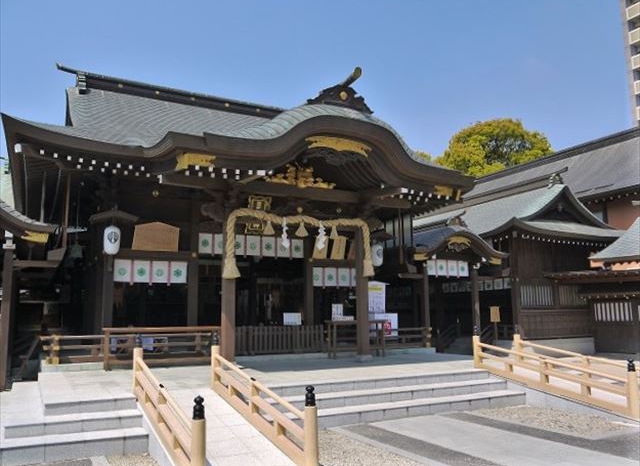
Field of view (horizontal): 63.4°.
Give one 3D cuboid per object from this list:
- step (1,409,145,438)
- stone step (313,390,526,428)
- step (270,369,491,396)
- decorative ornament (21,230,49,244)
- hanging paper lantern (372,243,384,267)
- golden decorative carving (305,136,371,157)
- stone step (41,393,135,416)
[{"bbox_3d":[-2.881,2.262,6.126,1.439,0.147,0.376,3,-9,-25],"label":"step"},{"bbox_3d":[1.451,2.998,8.787,5.120,0.191,0.546,4,-11,-26],"label":"stone step"},{"bbox_3d":[0.977,2.828,9.806,5.253,0.158,0.541,4,-11,-26],"label":"step"},{"bbox_3d":[-5.900,0.093,10.717,0.528,0.234,0.078,3,-9,-25],"label":"decorative ornament"},{"bbox_3d":[1.660,0.654,14.847,0.361,0.664,0.361,-1,-8,0],"label":"hanging paper lantern"},{"bbox_3d":[0.343,-1.602,9.585,1.387,0.313,0.098,3,-9,-25],"label":"golden decorative carving"},{"bbox_3d":[-3.368,2.523,7.616,1.193,0.158,0.541,4,-11,-26],"label":"stone step"}]

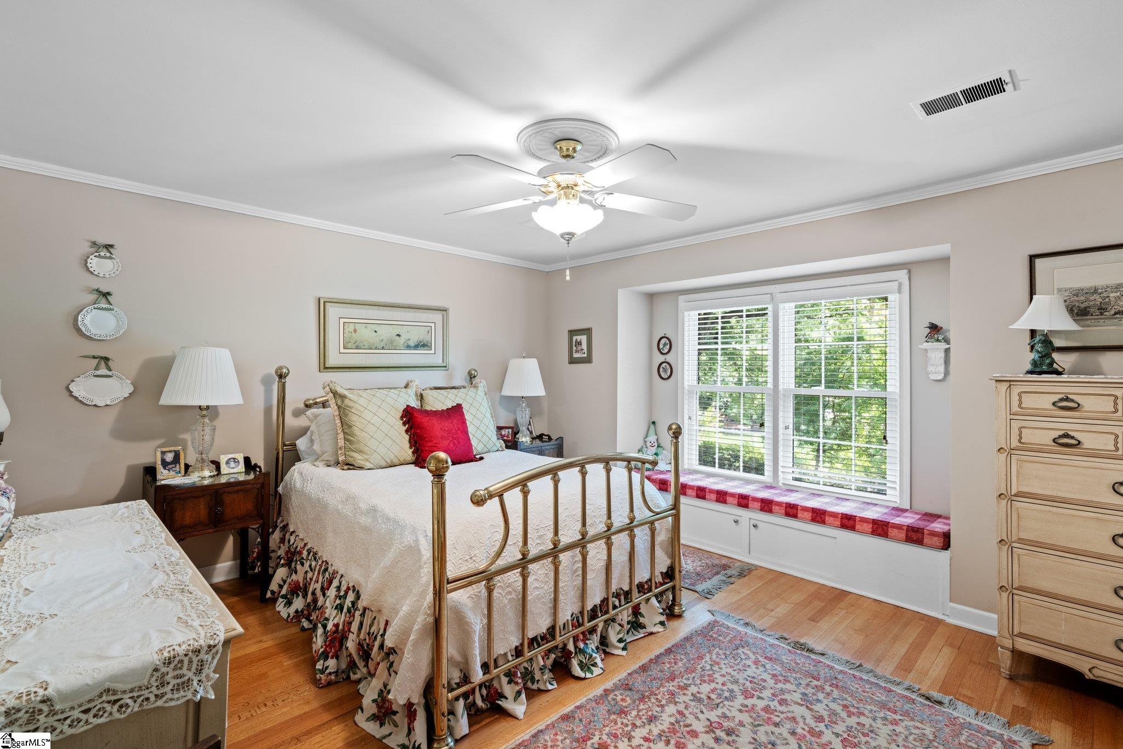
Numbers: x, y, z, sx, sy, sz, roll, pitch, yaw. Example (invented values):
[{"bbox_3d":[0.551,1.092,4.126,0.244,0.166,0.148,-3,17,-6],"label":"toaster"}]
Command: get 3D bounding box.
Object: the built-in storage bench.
[{"bbox_3d":[1.503,1.111,3.812,0.482,0.505,2.389,0,1,-44],"label":"built-in storage bench"}]

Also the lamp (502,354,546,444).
[{"bbox_3d":[-0.344,0.215,4.537,0.410,0.790,0.410,1,1,0],"label":"lamp"}]

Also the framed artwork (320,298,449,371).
[{"bbox_3d":[-1.358,-0.293,3.956,1.059,0.537,0.030,0,1,-44],"label":"framed artwork"}]

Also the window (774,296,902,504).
[{"bbox_3d":[2.005,0.154,3.655,0.080,1.406,0.799,0,1,-44],"label":"window"}]

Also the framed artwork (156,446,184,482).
[{"bbox_3d":[-2.173,0.489,2.771,0.025,0.175,0.119,-12,-7,36],"label":"framed artwork"}]

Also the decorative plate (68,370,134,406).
[{"bbox_3d":[-2.566,0.076,2.792,0.271,0.201,0.025,0,1,-44],"label":"decorative plate"}]

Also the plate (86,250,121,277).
[{"bbox_3d":[-2.555,-0.613,2.788,0.148,0.146,0.025,0,1,-44],"label":"plate"}]

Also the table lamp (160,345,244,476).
[{"bbox_3d":[-2.093,0.208,2.921,0.400,0.770,0.400,0,1,-44],"label":"table lamp"}]

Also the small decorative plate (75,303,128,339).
[{"bbox_3d":[-2.559,-0.295,2.786,0.208,0.200,0.030,0,1,-44],"label":"small decorative plate"}]

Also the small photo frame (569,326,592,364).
[{"bbox_3d":[0.187,-0.268,4.802,0.025,0.329,0.314,0,1,-44],"label":"small photo frame"}]

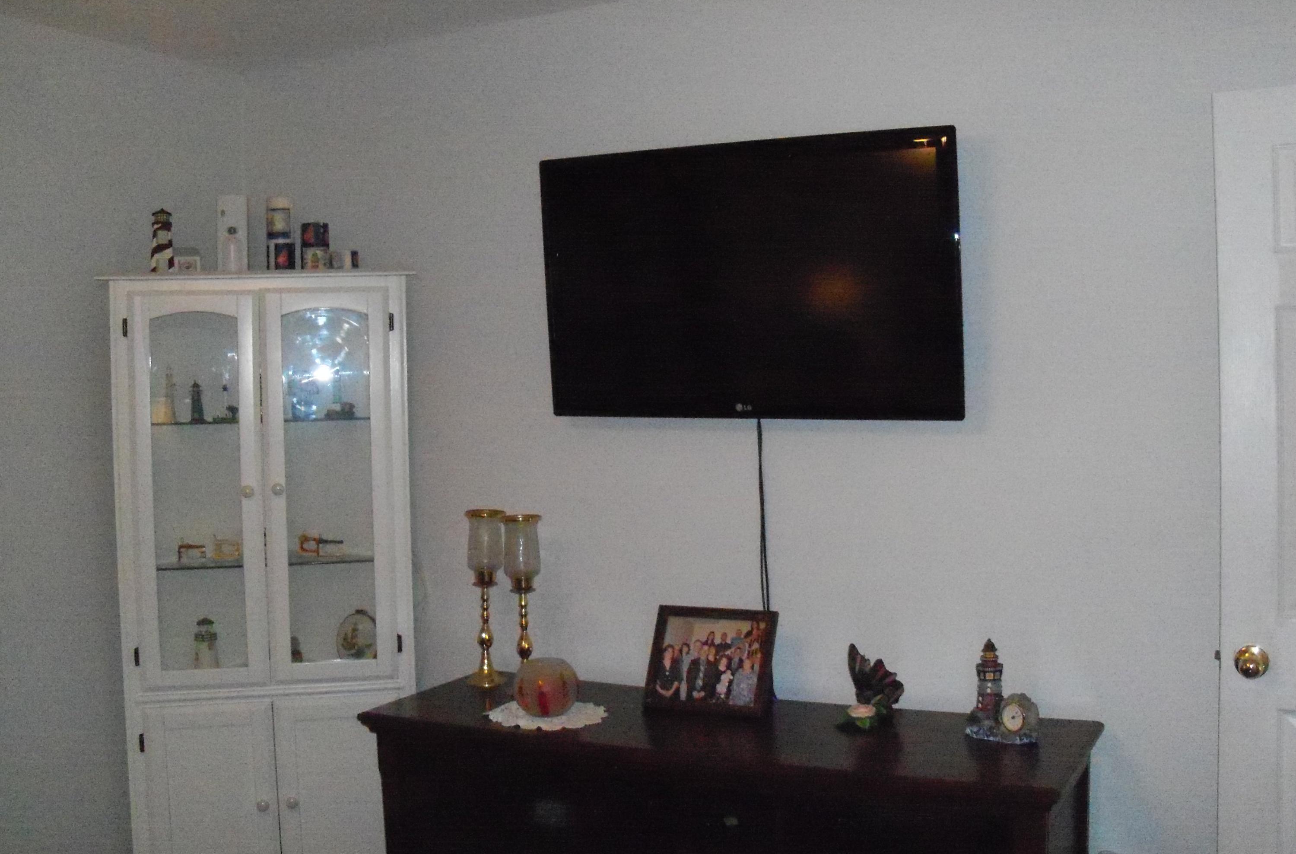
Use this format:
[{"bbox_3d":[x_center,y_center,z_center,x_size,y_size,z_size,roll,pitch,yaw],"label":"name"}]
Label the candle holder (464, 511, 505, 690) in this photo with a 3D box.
[{"bbox_3d":[-0.404,0.422,3.250,0.102,0.425,0.102,-1,2,0],"label":"candle holder"}]

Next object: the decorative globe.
[{"bbox_3d":[-0.226,0.584,2.930,0.145,0.118,0.145,-1,2,0],"label":"decorative globe"}]

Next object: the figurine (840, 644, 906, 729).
[{"bbox_3d":[0.476,0.548,2.785,0.128,0.165,0.090,-1,2,26],"label":"figurine"}]

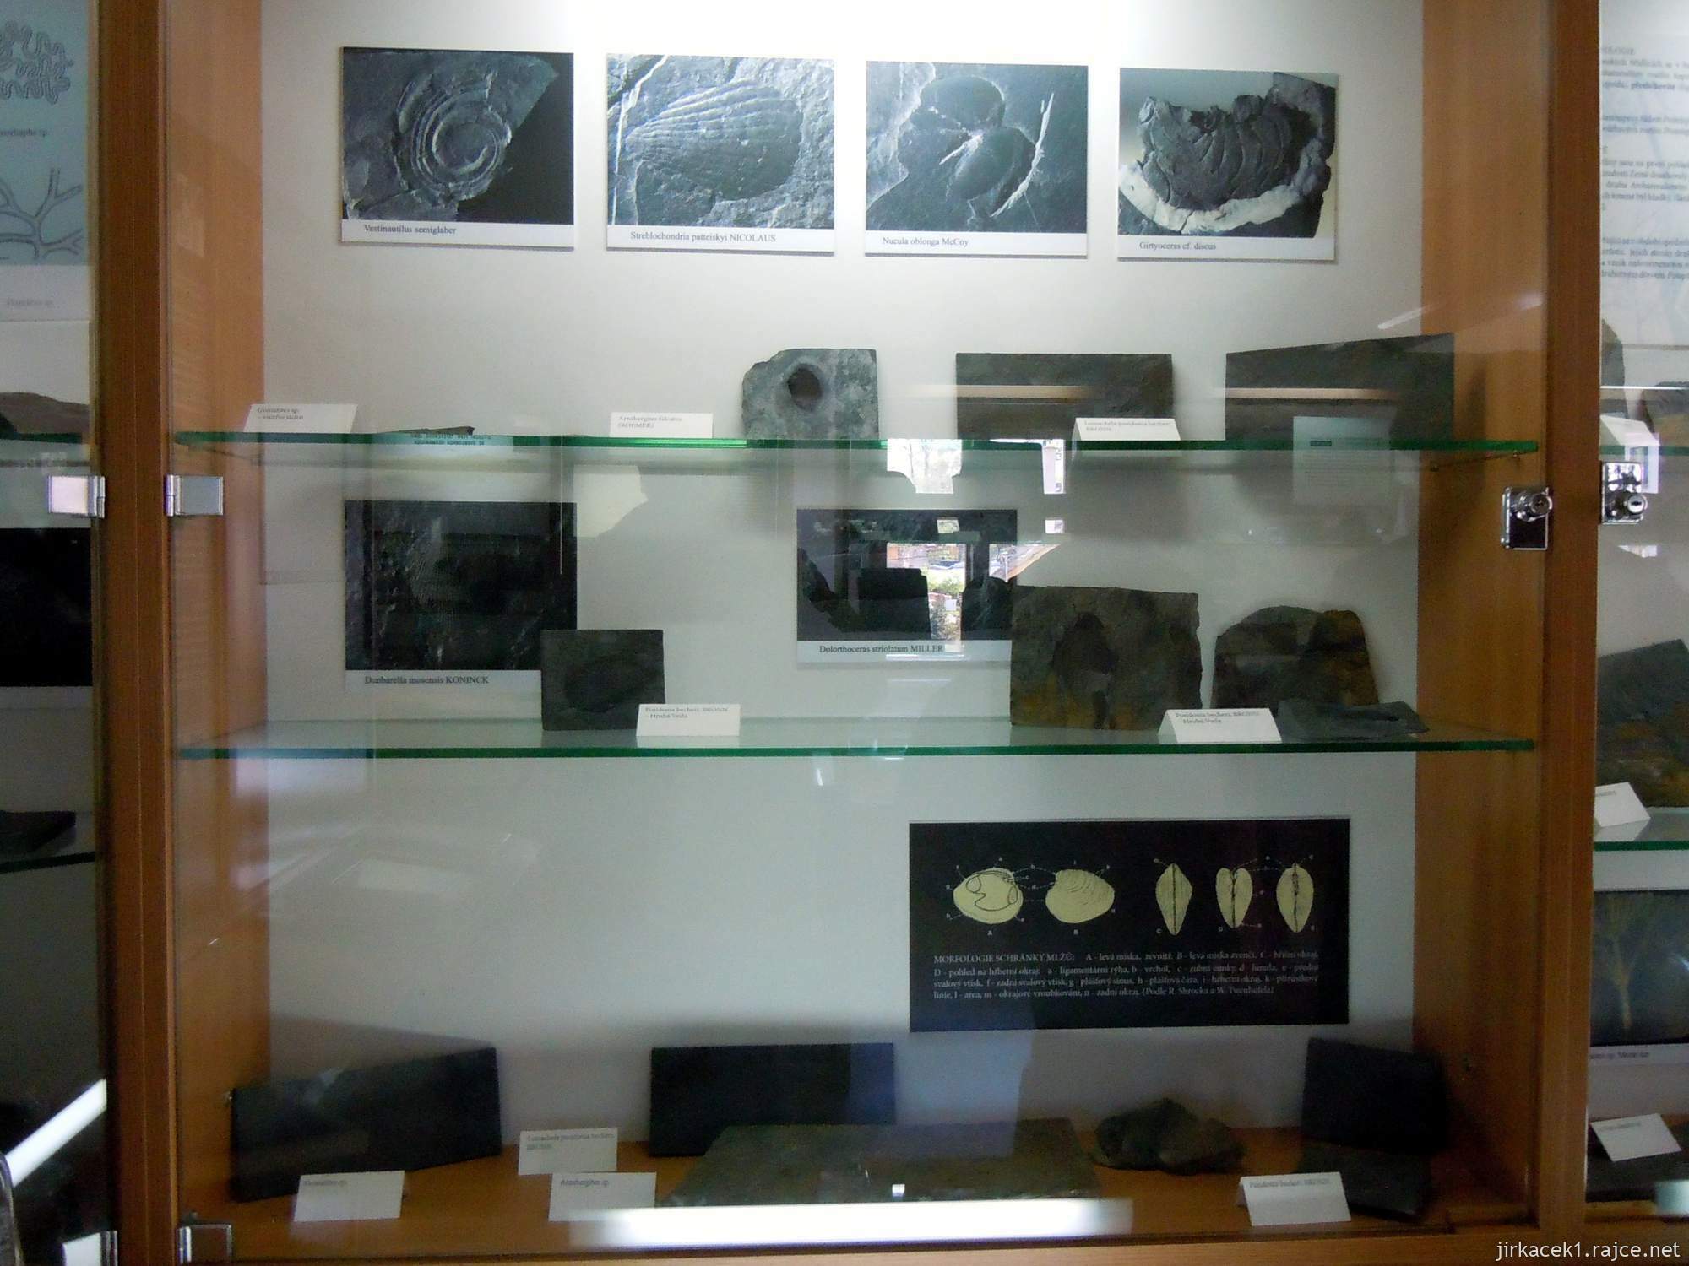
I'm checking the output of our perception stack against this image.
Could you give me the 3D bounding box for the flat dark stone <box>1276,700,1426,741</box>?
[{"bbox_3d":[0.388,0.065,1.129,0.110,0.023,0.078,0,1,-4],"label":"flat dark stone"}]

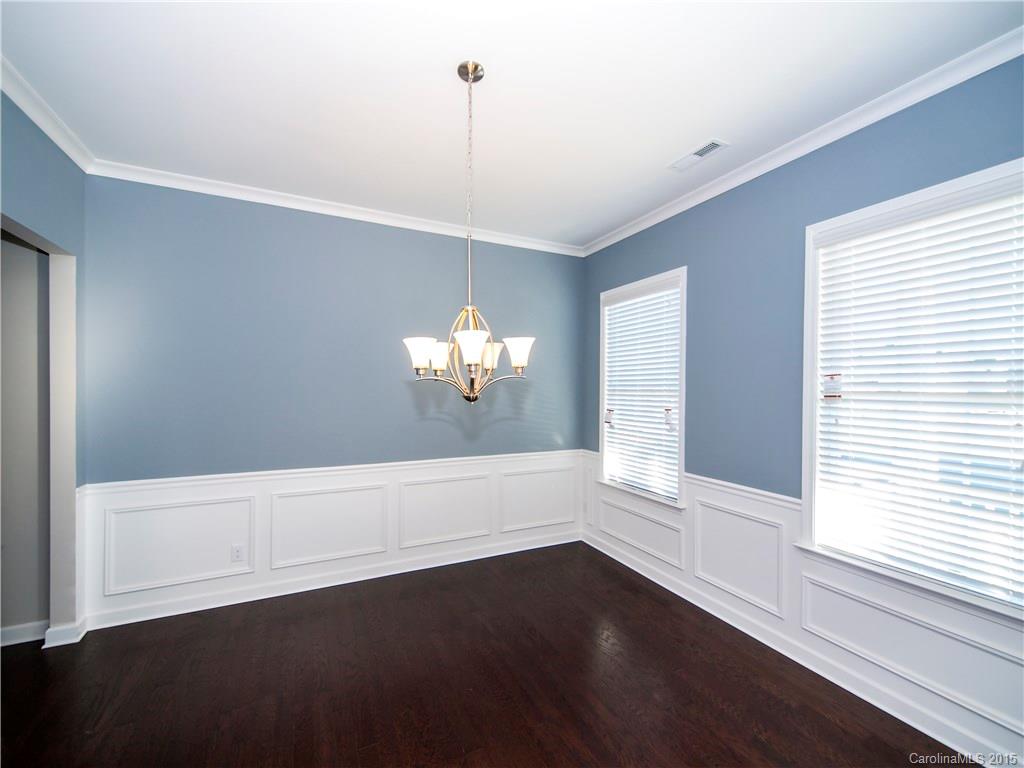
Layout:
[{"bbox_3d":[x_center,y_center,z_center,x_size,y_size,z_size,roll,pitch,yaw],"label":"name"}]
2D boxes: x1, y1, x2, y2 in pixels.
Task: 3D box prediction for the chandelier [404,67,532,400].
[{"bbox_3d":[-0.170,-0.616,1.713,0.538,1.387,0.523,0,0,-11],"label":"chandelier"}]

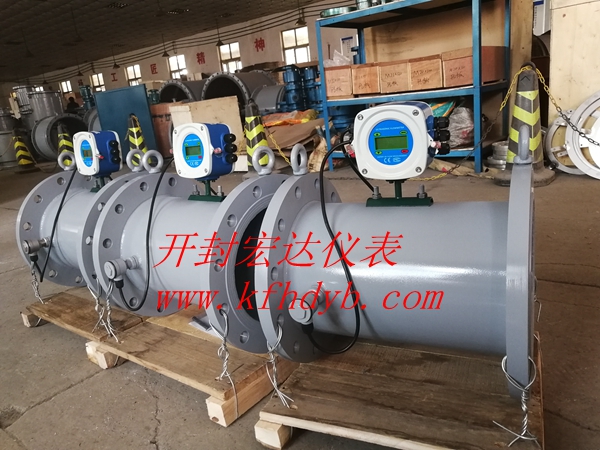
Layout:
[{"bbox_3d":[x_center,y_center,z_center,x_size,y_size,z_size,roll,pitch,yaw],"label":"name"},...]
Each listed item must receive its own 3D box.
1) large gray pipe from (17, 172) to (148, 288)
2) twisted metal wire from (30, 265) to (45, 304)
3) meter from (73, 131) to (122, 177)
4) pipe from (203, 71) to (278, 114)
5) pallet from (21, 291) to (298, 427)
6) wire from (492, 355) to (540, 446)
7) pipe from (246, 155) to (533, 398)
[{"bbox_3d":[-0.663,0.035,1.663,0.500,0.450,0.450,6,21,40],"label":"large gray pipe"},{"bbox_3d":[-0.865,0.201,1.543,0.038,0.130,0.030,6,20,39],"label":"twisted metal wire"},{"bbox_3d":[-0.687,-0.246,1.600,0.157,0.145,0.098,7,17,41],"label":"meter"},{"bbox_3d":[-1.070,-2.260,8.840,1.230,1.230,0.950,4,19,36],"label":"pipe"},{"bbox_3d":[-0.384,0.283,1.365,0.920,0.082,0.430,6,20,38],"label":"pallet"},{"bbox_3d":[0.367,0.299,0.793,0.073,0.165,0.055,1,18,27],"label":"wire"},{"bbox_3d":[0.206,0.085,0.920,0.445,0.420,0.405,1,17,26],"label":"pipe"}]

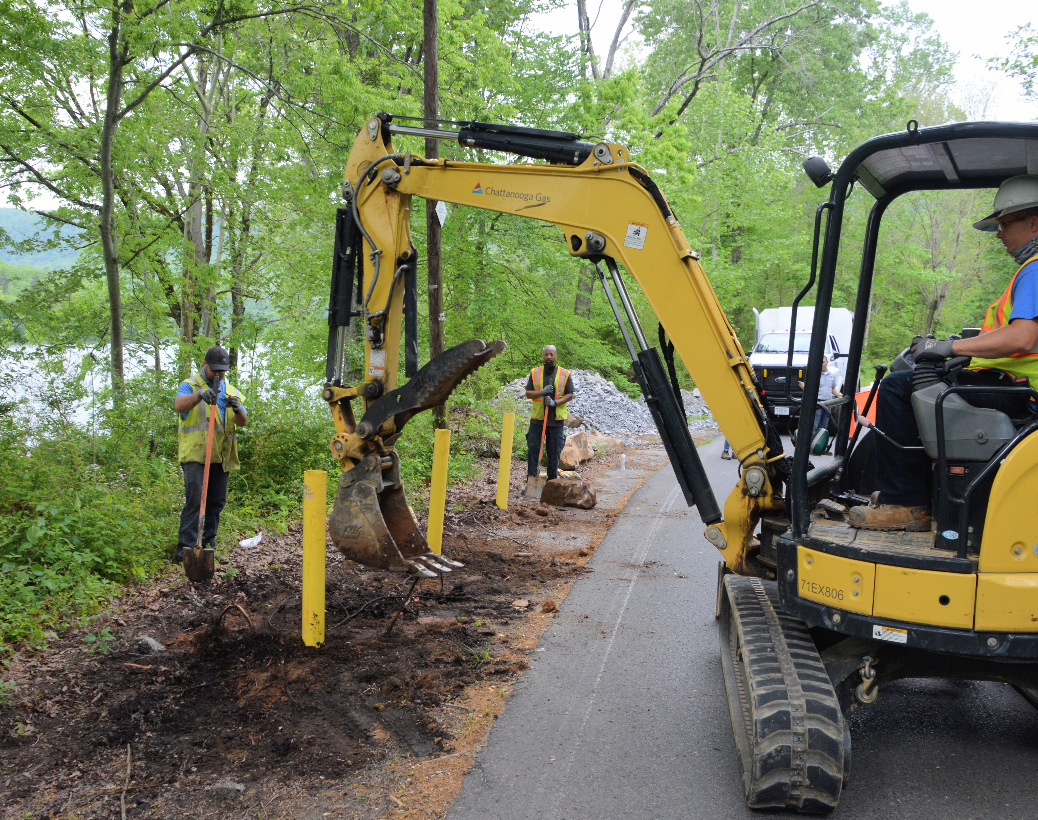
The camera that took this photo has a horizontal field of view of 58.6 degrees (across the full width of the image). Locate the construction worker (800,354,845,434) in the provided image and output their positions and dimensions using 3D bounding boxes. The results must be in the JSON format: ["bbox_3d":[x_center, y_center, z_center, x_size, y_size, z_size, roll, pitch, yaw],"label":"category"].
[{"bbox_3d":[5.140,-0.082,15.700,0.700,1.680,0.450,2,4,28],"label":"construction worker"}]

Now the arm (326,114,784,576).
[{"bbox_3d":[0.123,-0.320,4.600,2.380,2.450,0.420,2,4,25],"label":"arm"}]

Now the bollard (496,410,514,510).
[{"bbox_3d":[-0.135,0.534,9.770,0.122,1.011,0.122,4,3,0],"label":"bollard"}]

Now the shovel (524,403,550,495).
[{"bbox_3d":[0.291,0.314,10.610,0.220,1.394,0.120,7,-9,3],"label":"shovel"}]

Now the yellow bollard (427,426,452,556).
[{"bbox_3d":[-0.634,0.670,7.340,0.122,1.032,0.122,4,3,0],"label":"yellow bollard"}]

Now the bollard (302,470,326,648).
[{"bbox_3d":[-1.119,0.815,5.041,0.122,0.973,0.122,1,3,0],"label":"bollard"}]

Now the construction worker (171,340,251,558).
[{"bbox_3d":[-2.382,0.343,7.150,0.530,1.690,0.450,-2,4,-36],"label":"construction worker"}]

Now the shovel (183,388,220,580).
[{"bbox_3d":[-2.285,0.488,6.790,0.220,1.534,0.120,7,-16,-25],"label":"shovel"}]

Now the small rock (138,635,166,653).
[{"bbox_3d":[-2.026,1.292,5.100,0.160,0.080,0.120,-1,4,-20],"label":"small rock"}]

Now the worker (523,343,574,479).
[{"bbox_3d":[0.361,0.074,11.000,0.600,1.730,0.420,0,3,3],"label":"worker"}]

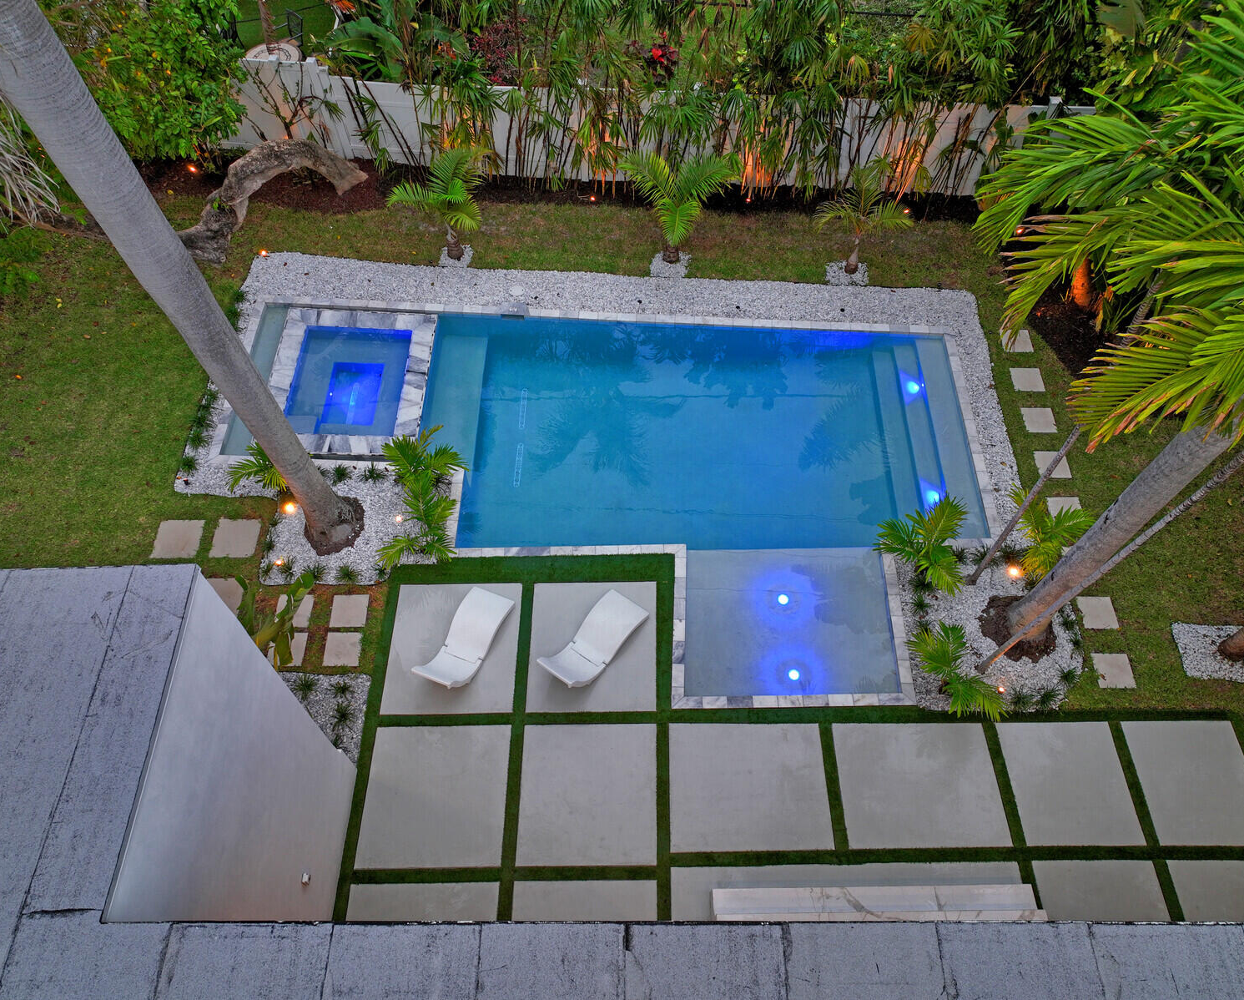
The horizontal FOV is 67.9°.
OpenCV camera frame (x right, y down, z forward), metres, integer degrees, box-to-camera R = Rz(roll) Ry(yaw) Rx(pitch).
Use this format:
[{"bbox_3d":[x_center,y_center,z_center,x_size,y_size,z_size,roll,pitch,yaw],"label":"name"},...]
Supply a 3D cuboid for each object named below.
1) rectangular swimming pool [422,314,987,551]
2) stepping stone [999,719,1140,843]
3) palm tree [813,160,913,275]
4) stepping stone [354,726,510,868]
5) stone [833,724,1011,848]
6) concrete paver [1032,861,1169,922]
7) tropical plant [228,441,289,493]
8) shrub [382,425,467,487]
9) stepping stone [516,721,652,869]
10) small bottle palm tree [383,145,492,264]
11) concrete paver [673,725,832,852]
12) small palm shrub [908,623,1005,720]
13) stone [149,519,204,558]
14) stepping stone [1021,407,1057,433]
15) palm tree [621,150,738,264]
[{"bbox_3d":[1.022,-0.840,14.119,8.000,1.300,4.400,-1,55,2],"label":"rectangular swimming pool"},{"bbox_3d":[5.337,3.385,11.067,1.379,0.080,1.465,0,57,0],"label":"stepping stone"},{"bbox_3d":[3.795,-4.357,14.512,1.500,1.920,1.400,-1,55,2],"label":"palm tree"},{"bbox_3d":[-2.106,3.358,10.519,1.609,0.060,1.590,-1,55,2],"label":"stepping stone"},{"bbox_3d":[3.543,3.404,11.067,1.868,0.080,1.478,0,57,0],"label":"stone"},{"bbox_3d":[4.980,4.406,9.441,1.273,0.060,1.350,-1,55,2],"label":"concrete paver"},{"bbox_3d":[-4.888,-0.408,13.031,1.200,0.920,1.050,0,57,0],"label":"tropical plant"},{"bbox_3d":[-2.698,-0.476,12.561,1.200,1.100,1.050,-1,55,2],"label":"shrub"},{"bbox_3d":[-0.375,3.328,10.459,1.551,0.060,1.590,-1,55,2],"label":"stepping stone"},{"bbox_3d":[-2.922,-4.769,15.234,1.600,2.000,1.450,0,57,0],"label":"small bottle palm tree"},{"bbox_3d":[1.510,3.422,11.069,1.870,0.080,1.514,0,57,0],"label":"concrete paver"},{"bbox_3d":[3.781,1.990,10.564,1.150,1.000,1.050,-1,55,2],"label":"small palm shrub"},{"bbox_3d":[-6.073,0.554,12.694,0.610,0.050,0.610,-1,55,2],"label":"stone"},{"bbox_3d":[6.333,-1.191,14.047,0.460,0.050,0.465,0,57,0],"label":"stepping stone"},{"bbox_3d":[0.895,-4.648,15.164,1.820,1.930,1.400,0,57,0],"label":"palm tree"}]

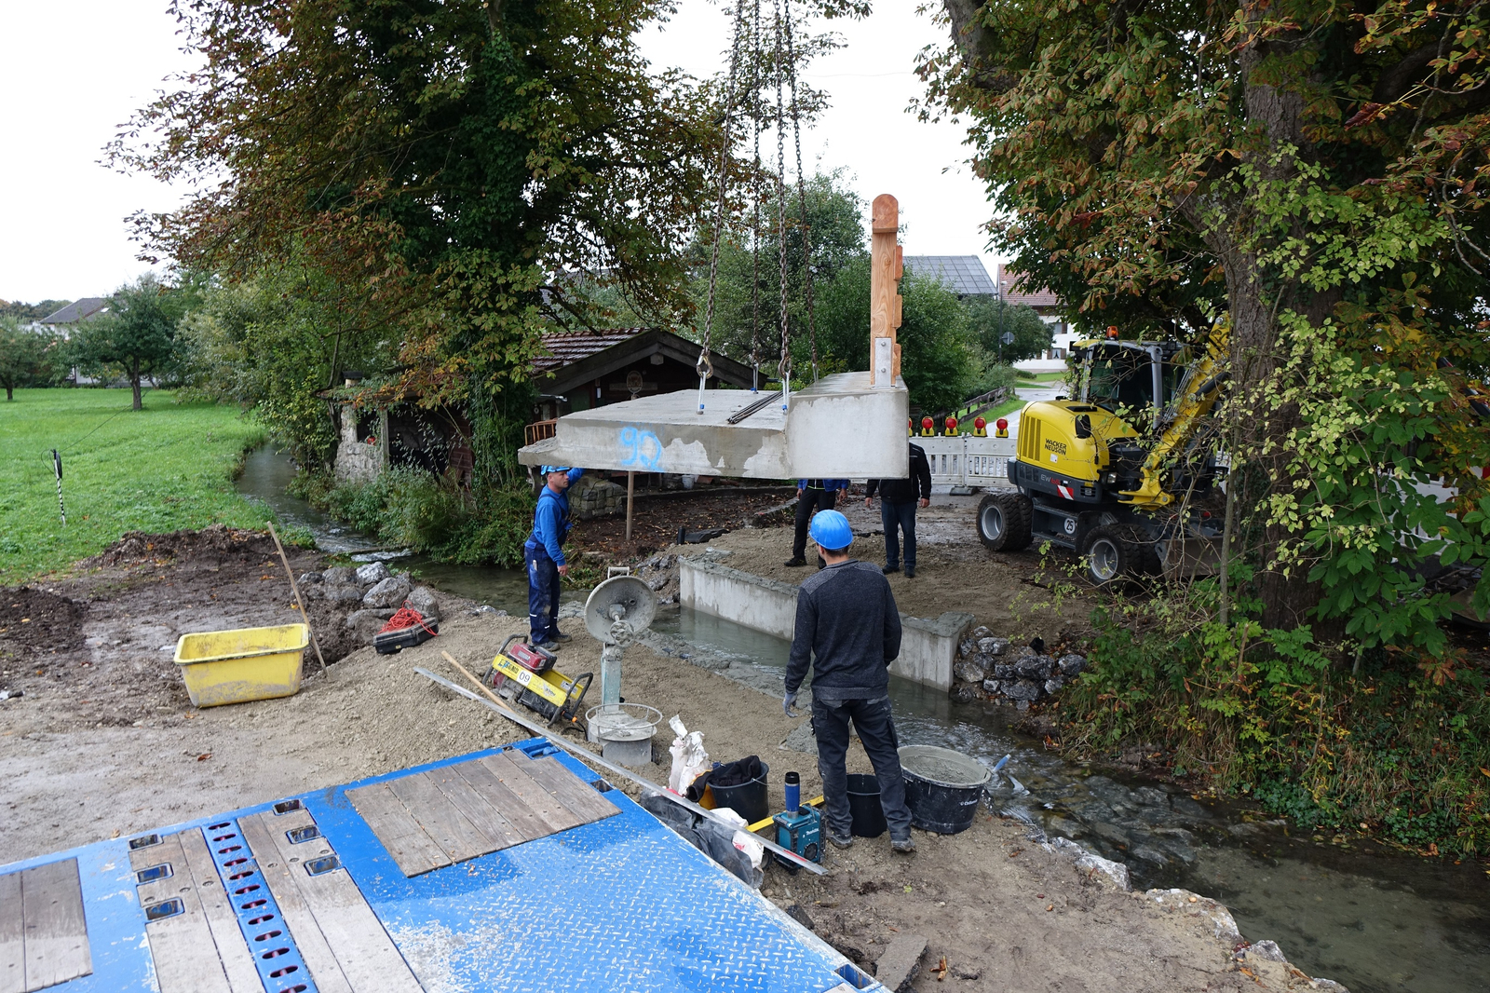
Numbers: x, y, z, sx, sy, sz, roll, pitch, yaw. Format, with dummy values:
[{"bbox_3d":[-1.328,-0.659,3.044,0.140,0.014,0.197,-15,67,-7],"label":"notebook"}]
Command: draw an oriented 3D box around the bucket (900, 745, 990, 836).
[{"bbox_3d":[1.133,1.680,5.636,0.520,0.330,0.520,0,8,0],"label":"bucket"}]

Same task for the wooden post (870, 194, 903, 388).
[{"bbox_3d":[0.810,-1.168,5.690,0.185,1.070,0.170,-1,8,-8],"label":"wooden post"}]

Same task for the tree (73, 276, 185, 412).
[{"bbox_3d":[-26.461,-6.497,42.507,4.200,5.612,4.200,-5,10,-32],"label":"tree"}]

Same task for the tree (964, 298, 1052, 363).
[{"bbox_3d":[15.596,-8.964,59.327,5.200,5.602,5.200,0,8,0],"label":"tree"}]

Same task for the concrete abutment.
[{"bbox_3d":[0.788,1.334,11.162,0.620,0.600,4.499,-7,11,-38],"label":"concrete abutment"}]

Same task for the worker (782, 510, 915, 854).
[{"bbox_3d":[0.530,0.981,5.300,0.660,1.850,0.420,-1,8,-7],"label":"worker"}]

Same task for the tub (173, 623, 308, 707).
[{"bbox_3d":[-4.159,1.432,8.283,0.960,0.459,0.614,-3,13,-25],"label":"tub"}]

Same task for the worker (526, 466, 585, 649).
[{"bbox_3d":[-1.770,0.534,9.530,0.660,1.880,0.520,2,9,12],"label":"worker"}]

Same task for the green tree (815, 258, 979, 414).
[{"bbox_3d":[5.439,-5.515,35.576,5.900,5.917,5.400,0,8,0],"label":"green tree"}]

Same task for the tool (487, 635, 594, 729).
[{"bbox_3d":[-1.615,1.423,7.795,0.720,0.460,0.420,27,6,12],"label":"tool"}]

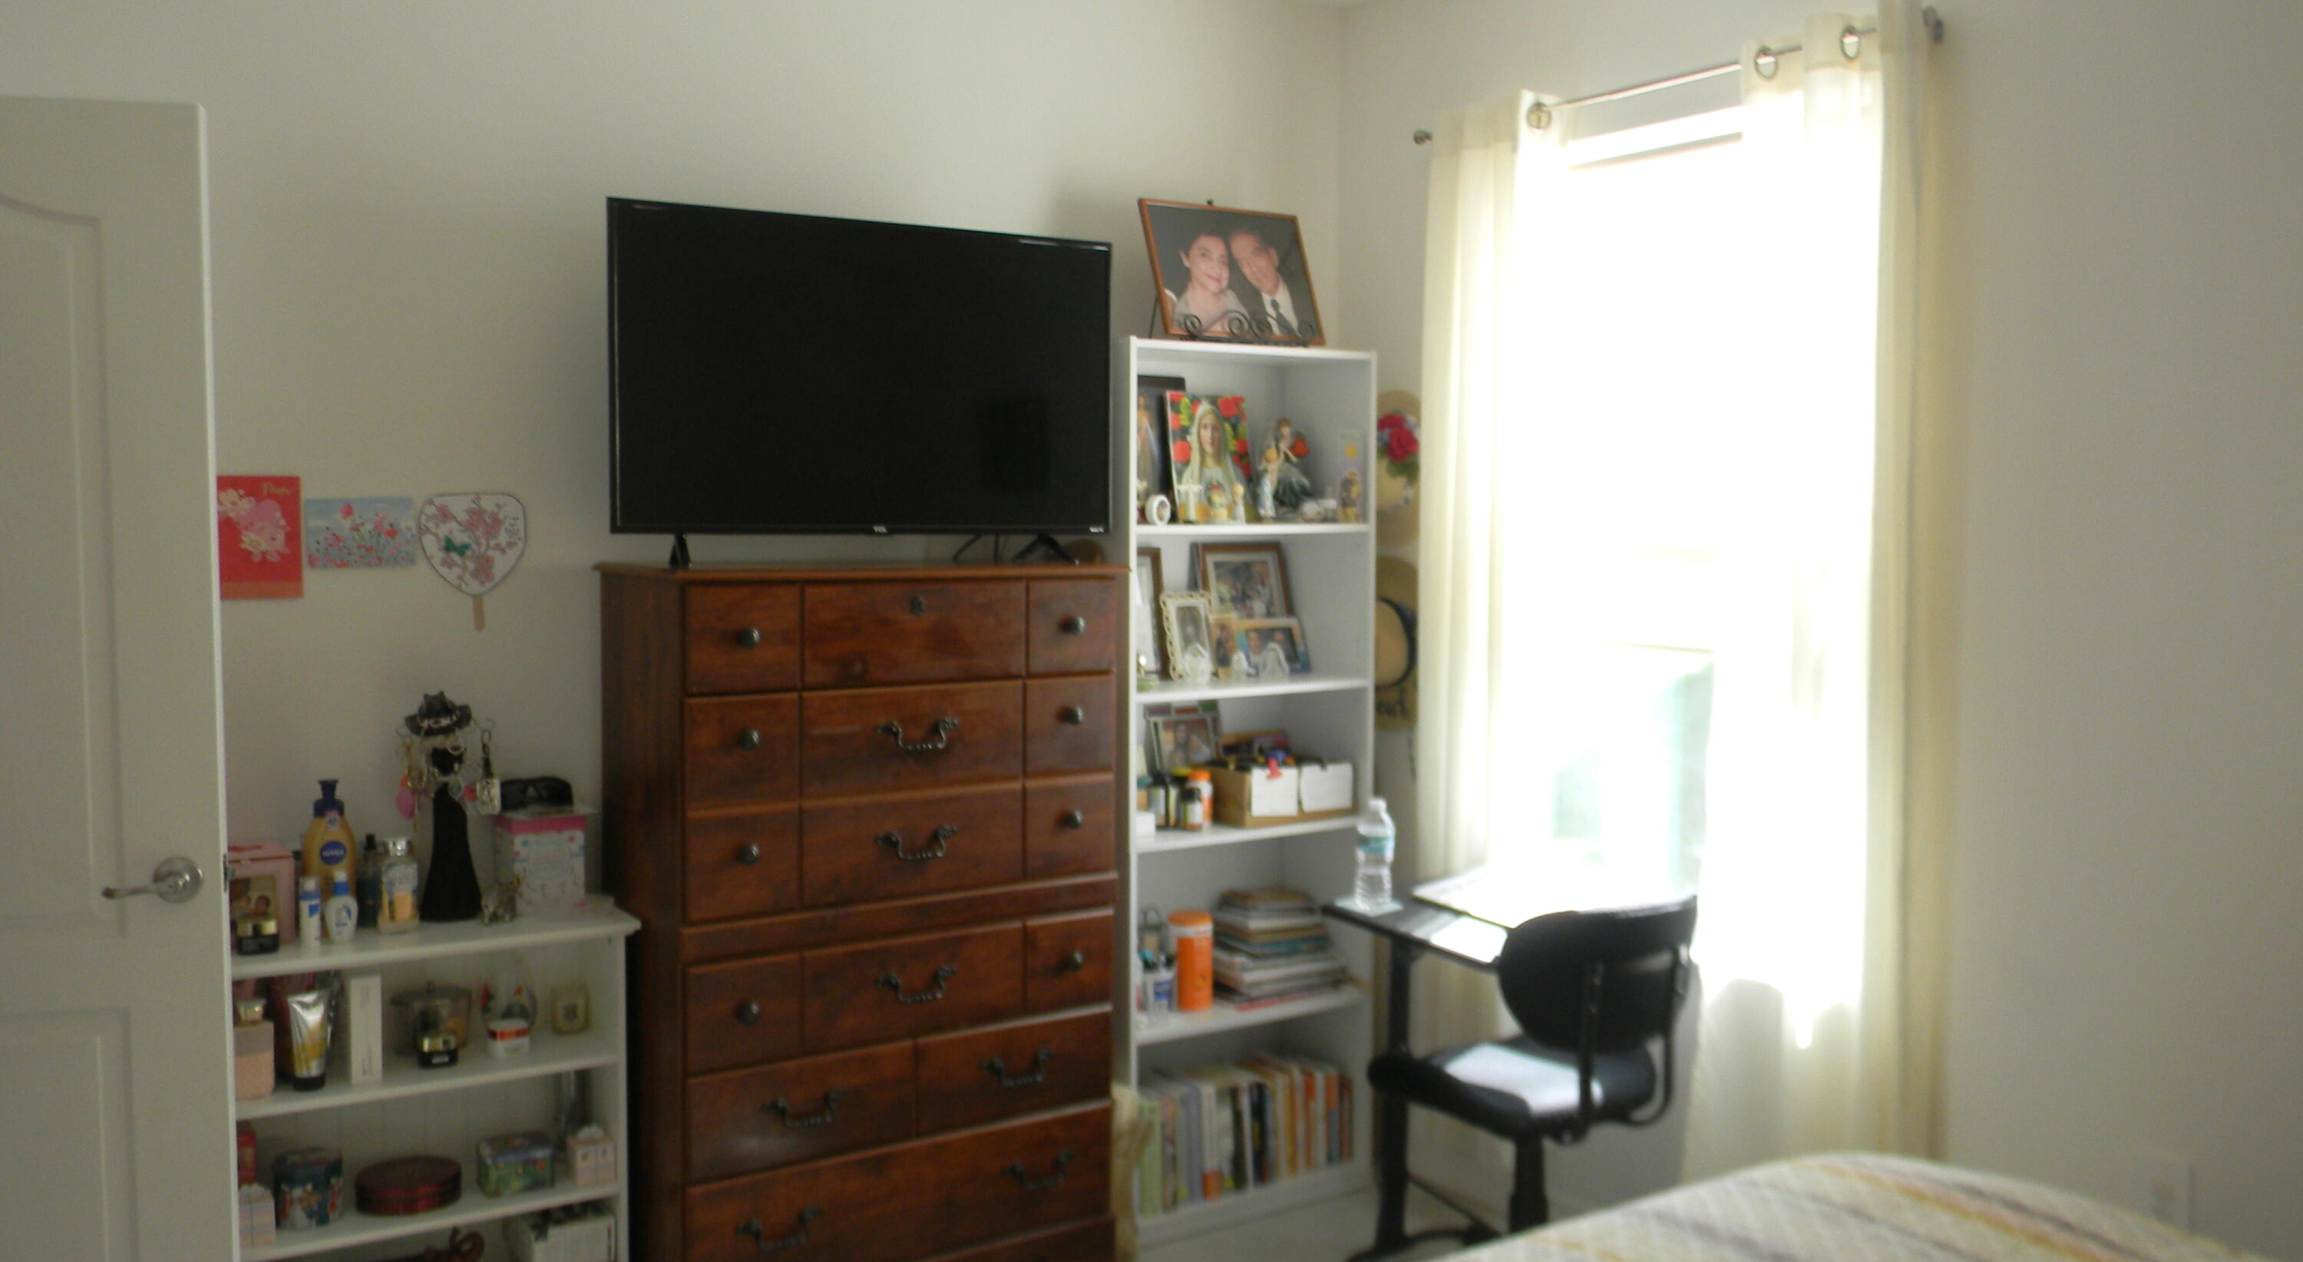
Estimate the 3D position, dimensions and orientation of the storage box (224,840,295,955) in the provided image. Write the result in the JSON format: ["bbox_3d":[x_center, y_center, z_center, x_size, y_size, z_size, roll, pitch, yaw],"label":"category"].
[{"bbox_3d":[-1.451,0.422,2.968,0.140,0.146,0.137,-2,6,-32],"label":"storage box"}]

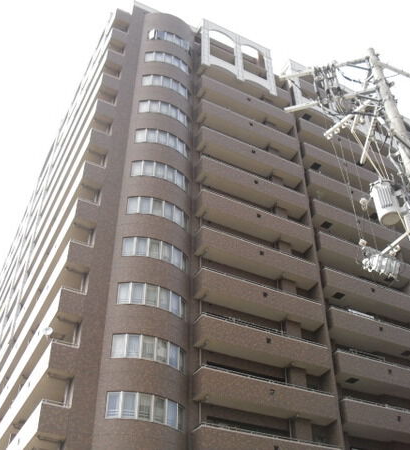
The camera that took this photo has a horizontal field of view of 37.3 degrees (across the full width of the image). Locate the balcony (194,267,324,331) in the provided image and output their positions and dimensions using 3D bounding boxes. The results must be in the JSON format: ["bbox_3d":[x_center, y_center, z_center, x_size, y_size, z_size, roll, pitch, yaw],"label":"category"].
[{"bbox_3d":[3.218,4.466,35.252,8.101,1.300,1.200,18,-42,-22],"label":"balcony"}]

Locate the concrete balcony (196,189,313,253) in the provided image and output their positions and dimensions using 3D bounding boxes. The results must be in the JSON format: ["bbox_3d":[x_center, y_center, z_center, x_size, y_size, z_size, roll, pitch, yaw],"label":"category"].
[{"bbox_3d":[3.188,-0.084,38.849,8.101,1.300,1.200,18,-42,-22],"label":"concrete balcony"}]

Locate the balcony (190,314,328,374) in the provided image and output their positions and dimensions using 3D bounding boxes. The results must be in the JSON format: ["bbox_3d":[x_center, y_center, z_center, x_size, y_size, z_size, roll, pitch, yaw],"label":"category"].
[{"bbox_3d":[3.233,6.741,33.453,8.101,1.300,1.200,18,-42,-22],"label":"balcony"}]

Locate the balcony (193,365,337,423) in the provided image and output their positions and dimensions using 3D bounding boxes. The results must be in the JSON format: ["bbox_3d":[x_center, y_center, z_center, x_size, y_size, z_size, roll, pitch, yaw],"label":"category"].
[{"bbox_3d":[3.281,9.067,31.648,8.164,1.328,1.100,18,-43,-20],"label":"balcony"}]

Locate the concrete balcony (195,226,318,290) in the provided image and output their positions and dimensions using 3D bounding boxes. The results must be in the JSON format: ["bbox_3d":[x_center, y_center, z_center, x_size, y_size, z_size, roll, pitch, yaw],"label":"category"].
[{"bbox_3d":[3.264,2.178,37.273,8.164,1.328,1.100,18,-43,-20],"label":"concrete balcony"}]

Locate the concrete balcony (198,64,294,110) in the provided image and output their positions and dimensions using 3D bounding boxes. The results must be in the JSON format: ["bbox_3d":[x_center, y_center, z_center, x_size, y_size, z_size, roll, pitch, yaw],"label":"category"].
[{"bbox_3d":[3.230,-11.336,48.523,8.164,1.328,1.100,18,-43,-20],"label":"concrete balcony"}]

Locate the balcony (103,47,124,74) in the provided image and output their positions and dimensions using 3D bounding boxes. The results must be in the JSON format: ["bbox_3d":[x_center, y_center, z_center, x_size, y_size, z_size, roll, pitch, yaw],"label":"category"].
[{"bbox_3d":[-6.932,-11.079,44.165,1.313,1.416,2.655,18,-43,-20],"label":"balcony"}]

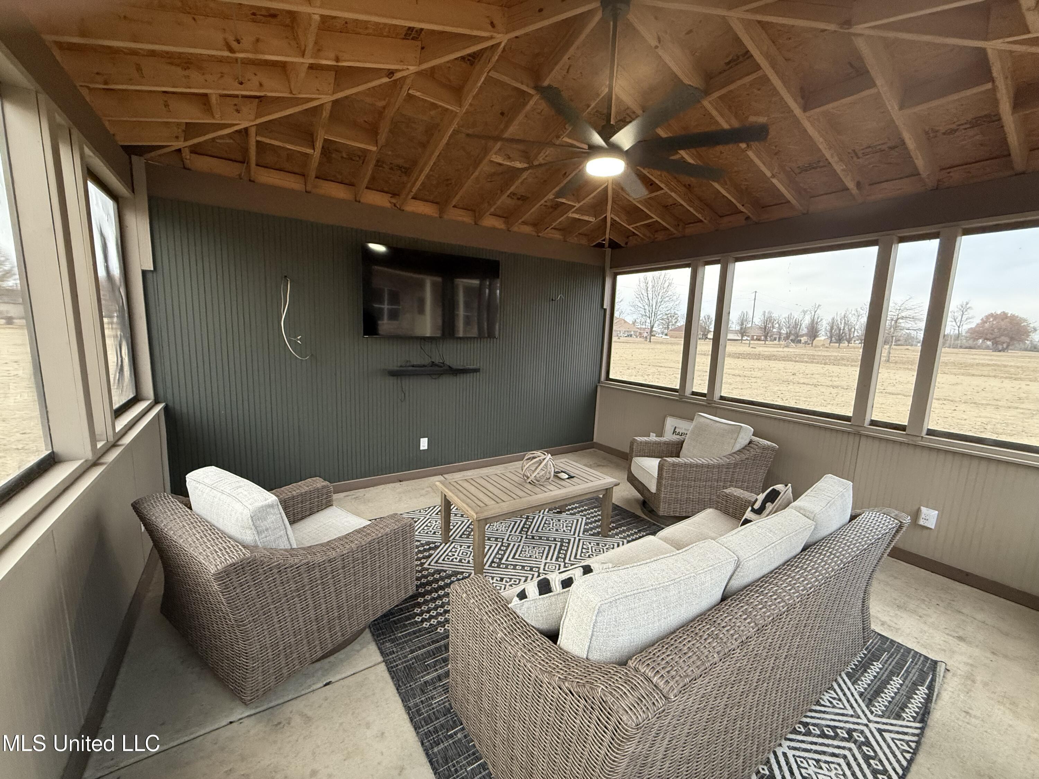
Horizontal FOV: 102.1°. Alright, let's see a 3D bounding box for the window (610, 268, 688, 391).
[{"bbox_3d":[1.558,-0.750,5.158,0.080,1.410,1.196,-3,10,-33],"label":"window"}]

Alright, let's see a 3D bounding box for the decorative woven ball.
[{"bbox_3d":[0.140,0.589,3.161,0.265,0.265,0.265,2,8,0],"label":"decorative woven ball"}]

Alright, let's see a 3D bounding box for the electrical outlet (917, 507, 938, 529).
[{"bbox_3d":[2.945,0.926,3.032,0.025,0.135,0.090,-3,10,-33],"label":"electrical outlet"}]

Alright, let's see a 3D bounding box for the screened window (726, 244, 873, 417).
[{"bbox_3d":[2.444,-0.524,3.821,0.080,1.410,1.193,-3,10,-33],"label":"screened window"}]

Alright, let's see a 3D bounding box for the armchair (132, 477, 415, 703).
[{"bbox_3d":[-1.186,0.890,2.148,0.890,0.800,0.950,7,10,33],"label":"armchair"}]

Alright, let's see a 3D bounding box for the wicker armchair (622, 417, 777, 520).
[{"bbox_3d":[1.571,0.712,3.796,0.950,0.880,0.890,2,8,-3],"label":"wicker armchair"}]

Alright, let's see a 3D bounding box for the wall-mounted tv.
[{"bbox_3d":[-0.847,-0.949,4.279,1.450,0.840,0.060,-3,10,-33],"label":"wall-mounted tv"}]

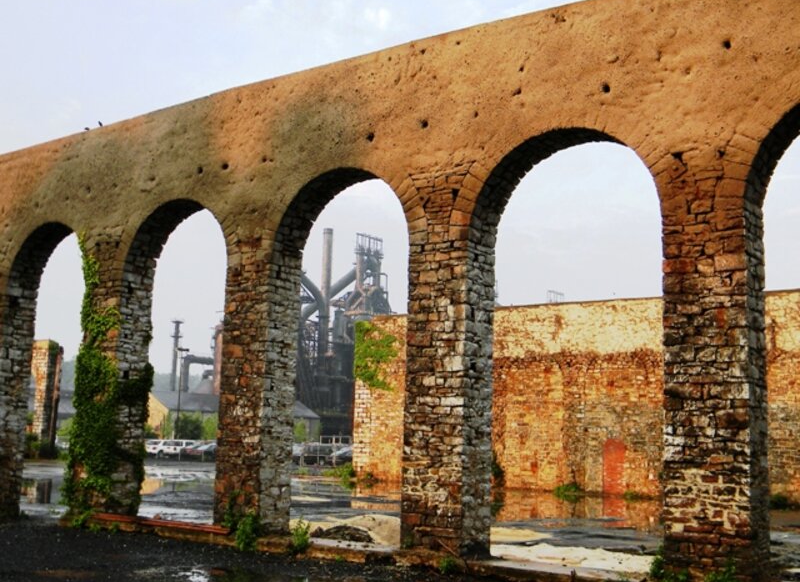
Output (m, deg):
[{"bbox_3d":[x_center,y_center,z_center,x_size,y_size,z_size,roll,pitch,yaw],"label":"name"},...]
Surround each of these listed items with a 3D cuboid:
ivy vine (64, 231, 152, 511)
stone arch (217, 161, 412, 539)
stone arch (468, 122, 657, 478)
[{"bbox_3d":[-5.872,1.738,19.332,1.248,5.492,0.949,-5,-11,35],"label":"ivy vine"},{"bbox_3d":[-1.309,1.049,16.201,4.050,6.142,0.787,-5,-11,35],"label":"stone arch"},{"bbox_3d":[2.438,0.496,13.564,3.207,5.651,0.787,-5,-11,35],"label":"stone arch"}]

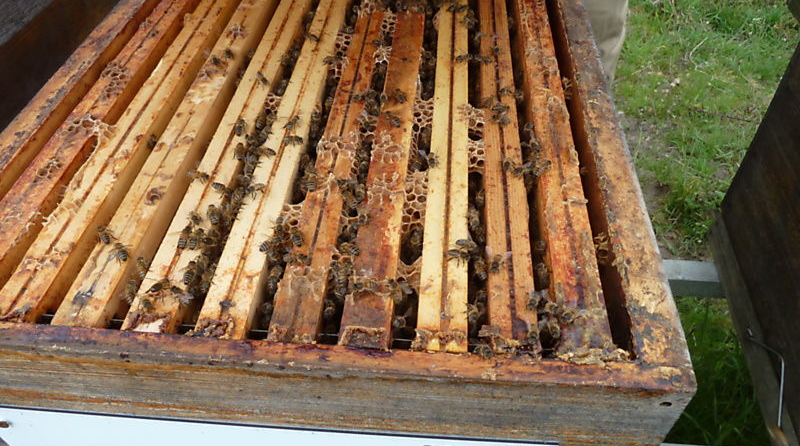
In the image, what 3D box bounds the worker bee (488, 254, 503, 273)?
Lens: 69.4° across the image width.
[{"bbox_3d":[0.054,0.023,0.325,0.007,0.005,0.012,14,48,14],"label":"worker bee"}]

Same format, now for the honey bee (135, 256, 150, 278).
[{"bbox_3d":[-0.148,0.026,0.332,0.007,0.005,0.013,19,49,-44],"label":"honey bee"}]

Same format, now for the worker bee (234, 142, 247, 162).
[{"bbox_3d":[-0.108,-0.048,0.393,0.007,0.005,0.013,-7,47,-6],"label":"worker bee"}]

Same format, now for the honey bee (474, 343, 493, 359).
[{"bbox_3d":[0.042,0.064,0.289,0.007,0.005,0.012,-13,28,-12],"label":"honey bee"}]

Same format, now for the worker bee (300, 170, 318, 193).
[{"bbox_3d":[-0.058,-0.026,0.372,0.009,0.005,0.013,-11,44,5],"label":"worker bee"}]

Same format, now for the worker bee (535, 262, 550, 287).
[{"bbox_3d":[0.081,0.030,0.329,0.007,0.005,0.013,-6,57,11],"label":"worker bee"}]

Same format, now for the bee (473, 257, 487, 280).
[{"bbox_3d":[0.047,0.027,0.339,0.007,0.005,0.013,-7,67,-1],"label":"bee"}]

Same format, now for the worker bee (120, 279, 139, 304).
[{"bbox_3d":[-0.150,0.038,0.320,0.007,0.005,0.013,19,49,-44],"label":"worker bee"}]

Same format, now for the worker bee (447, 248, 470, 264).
[{"bbox_3d":[0.033,0.018,0.326,0.013,0.005,0.007,12,47,11],"label":"worker bee"}]

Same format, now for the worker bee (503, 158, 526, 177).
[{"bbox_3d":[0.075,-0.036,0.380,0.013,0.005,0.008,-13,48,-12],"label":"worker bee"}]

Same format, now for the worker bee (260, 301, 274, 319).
[{"bbox_3d":[-0.073,0.048,0.319,0.006,0.005,0.012,-4,47,-4],"label":"worker bee"}]

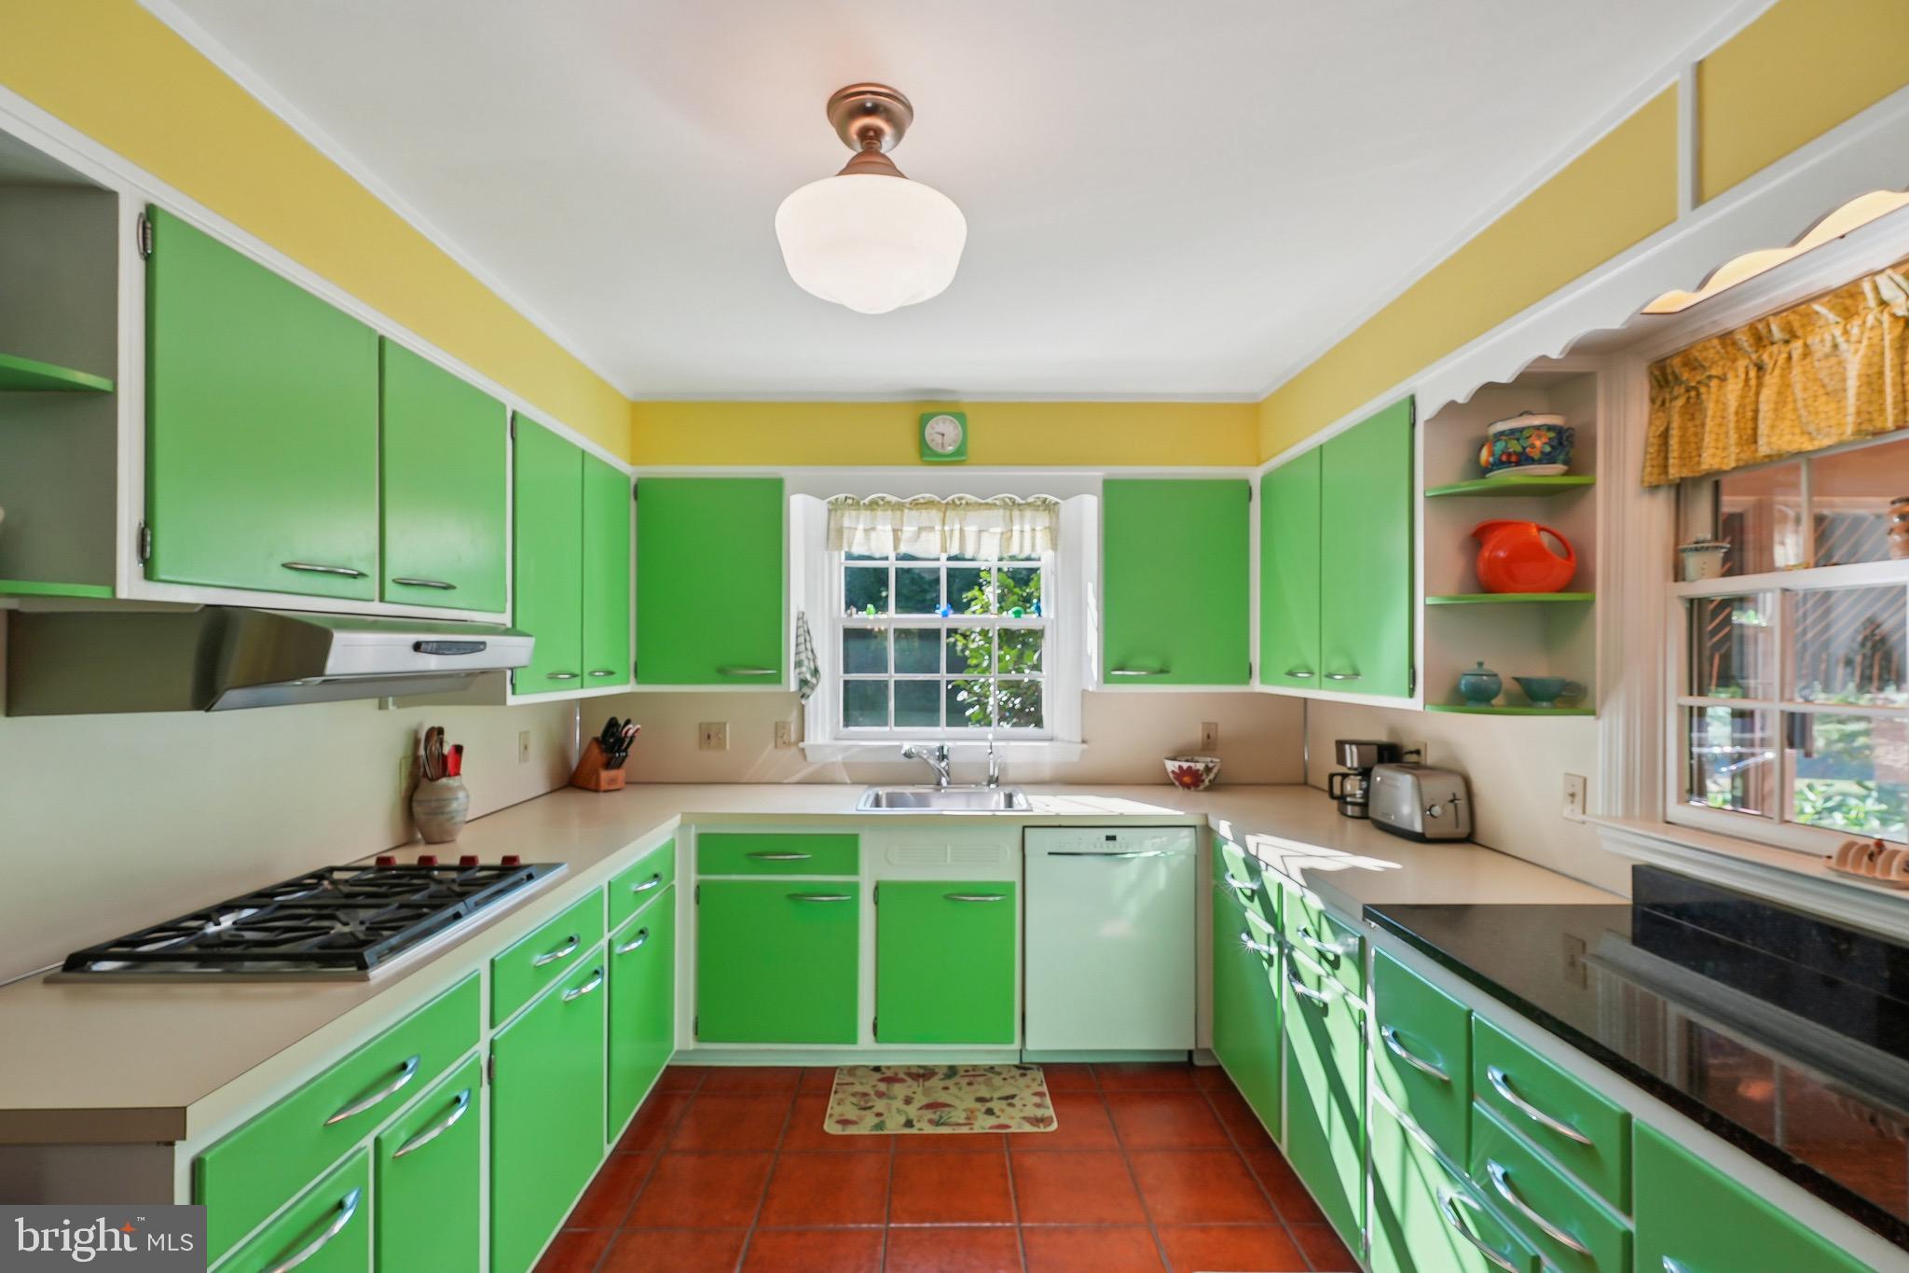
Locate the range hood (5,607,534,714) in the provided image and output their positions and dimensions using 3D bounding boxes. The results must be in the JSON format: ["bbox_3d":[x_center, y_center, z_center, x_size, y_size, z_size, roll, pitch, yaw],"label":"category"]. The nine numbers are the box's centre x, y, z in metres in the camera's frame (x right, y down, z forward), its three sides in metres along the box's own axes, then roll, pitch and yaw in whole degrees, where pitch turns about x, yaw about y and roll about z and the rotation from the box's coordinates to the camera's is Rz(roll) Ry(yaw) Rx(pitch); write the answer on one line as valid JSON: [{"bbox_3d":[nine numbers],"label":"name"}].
[{"bbox_3d":[-1.338,0.044,1.799,0.530,0.185,0.770,0,-1,-1],"label":"range hood"}]

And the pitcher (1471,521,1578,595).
[{"bbox_3d":[1.390,-0.191,2.085,0.222,0.176,0.120,0,-1,14],"label":"pitcher"}]

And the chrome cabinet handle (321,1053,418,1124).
[{"bbox_3d":[-0.915,0.724,1.359,0.033,0.024,0.225,0,-1,-1],"label":"chrome cabinet handle"}]

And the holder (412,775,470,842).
[{"bbox_3d":[-1.536,0.517,2.535,0.150,0.190,0.150,0,-1,-1],"label":"holder"}]

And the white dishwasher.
[{"bbox_3d":[0.548,1.083,3.279,0.603,0.809,0.600,0,-1,-1],"label":"white dishwasher"}]

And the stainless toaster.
[{"bbox_3d":[1.459,0.520,2.677,0.175,0.195,0.310,0,-1,-1],"label":"stainless toaster"}]

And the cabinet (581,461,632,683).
[{"bbox_3d":[-1.388,-0.214,3.028,0.345,0.795,0.430,0,-1,-1],"label":"cabinet"}]

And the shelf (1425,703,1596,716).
[{"bbox_3d":[1.354,0.179,2.062,0.320,0.019,0.175,0,-1,-1],"label":"shelf"}]

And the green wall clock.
[{"bbox_3d":[-0.043,-0.769,3.256,0.180,0.190,0.045,0,-1,-1],"label":"green wall clock"}]

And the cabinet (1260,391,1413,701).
[{"bbox_3d":[1.345,-0.218,2.725,0.340,0.800,1.080,0,-1,-1],"label":"cabinet"}]

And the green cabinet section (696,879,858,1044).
[{"bbox_3d":[-0.617,1.136,3.230,0.565,0.570,0.560,0,-1,-1],"label":"green cabinet section"}]

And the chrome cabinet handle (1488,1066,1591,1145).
[{"bbox_3d":[0.896,0.727,1.325,0.036,0.022,0.228,0,-1,-1],"label":"chrome cabinet handle"}]

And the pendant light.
[{"bbox_3d":[-0.149,-0.764,1.533,0.343,0.366,0.343,0,-1,-1],"label":"pendant light"}]

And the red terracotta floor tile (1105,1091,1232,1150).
[{"bbox_3d":[0.671,1.535,2.708,0.330,0.010,0.330,0,-1,-1],"label":"red terracotta floor tile"}]

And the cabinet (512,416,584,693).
[{"bbox_3d":[-1.385,-0.226,2.556,0.330,0.779,0.453,0,-1,-1],"label":"cabinet"}]

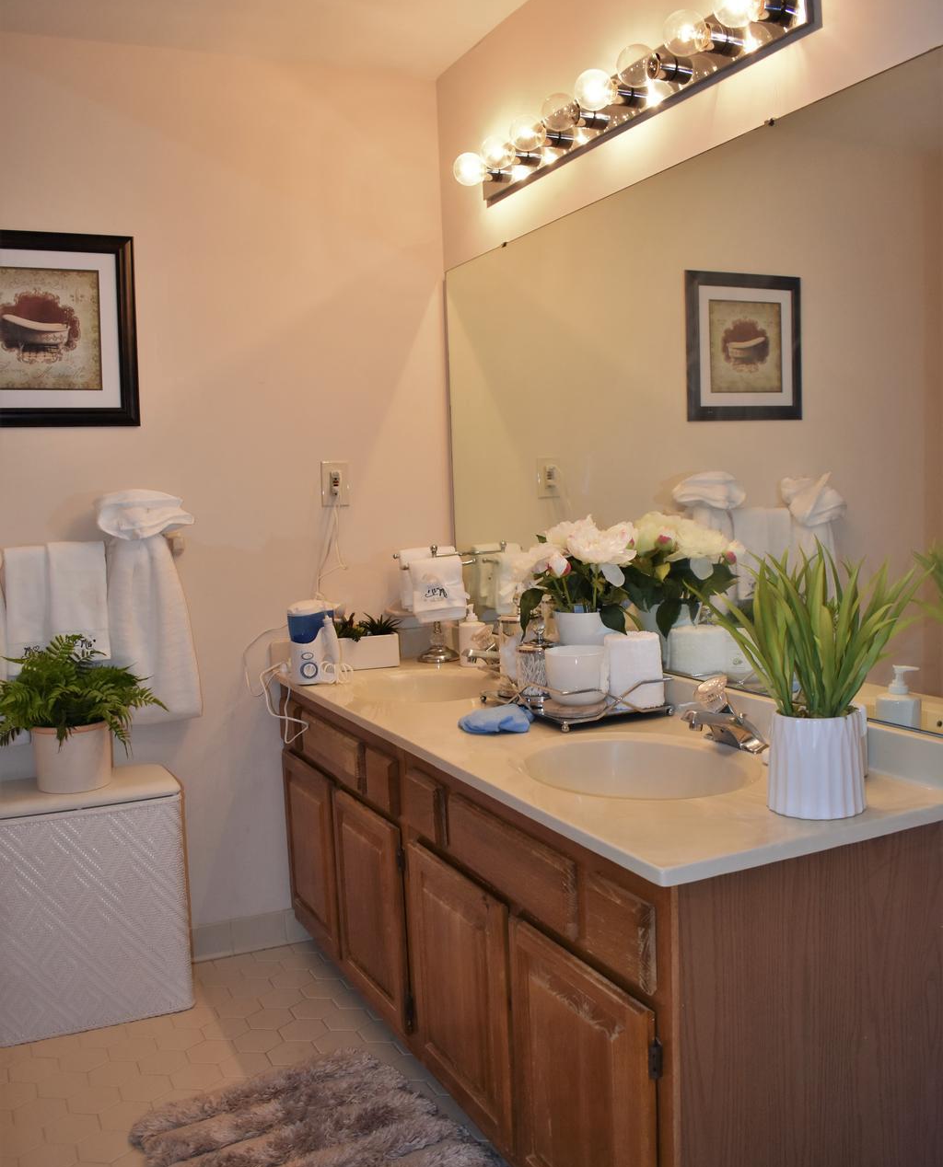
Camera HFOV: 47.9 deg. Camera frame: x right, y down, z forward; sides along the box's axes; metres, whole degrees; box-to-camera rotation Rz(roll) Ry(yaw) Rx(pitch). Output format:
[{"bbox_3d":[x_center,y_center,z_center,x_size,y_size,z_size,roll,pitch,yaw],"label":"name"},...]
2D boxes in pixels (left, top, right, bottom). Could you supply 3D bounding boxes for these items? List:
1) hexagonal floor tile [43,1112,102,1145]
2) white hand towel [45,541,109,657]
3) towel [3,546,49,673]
[{"bbox_3d":[-0.823,1.132,2.191,0.105,0.008,0.122,-4,6,-26],"label":"hexagonal floor tile"},{"bbox_3d":[-0.968,0.045,2.611,0.140,0.300,0.060,-4,5,-26],"label":"white hand towel"},{"bbox_3d":[-1.113,0.065,2.644,0.092,0.315,0.045,-4,6,-25],"label":"towel"}]

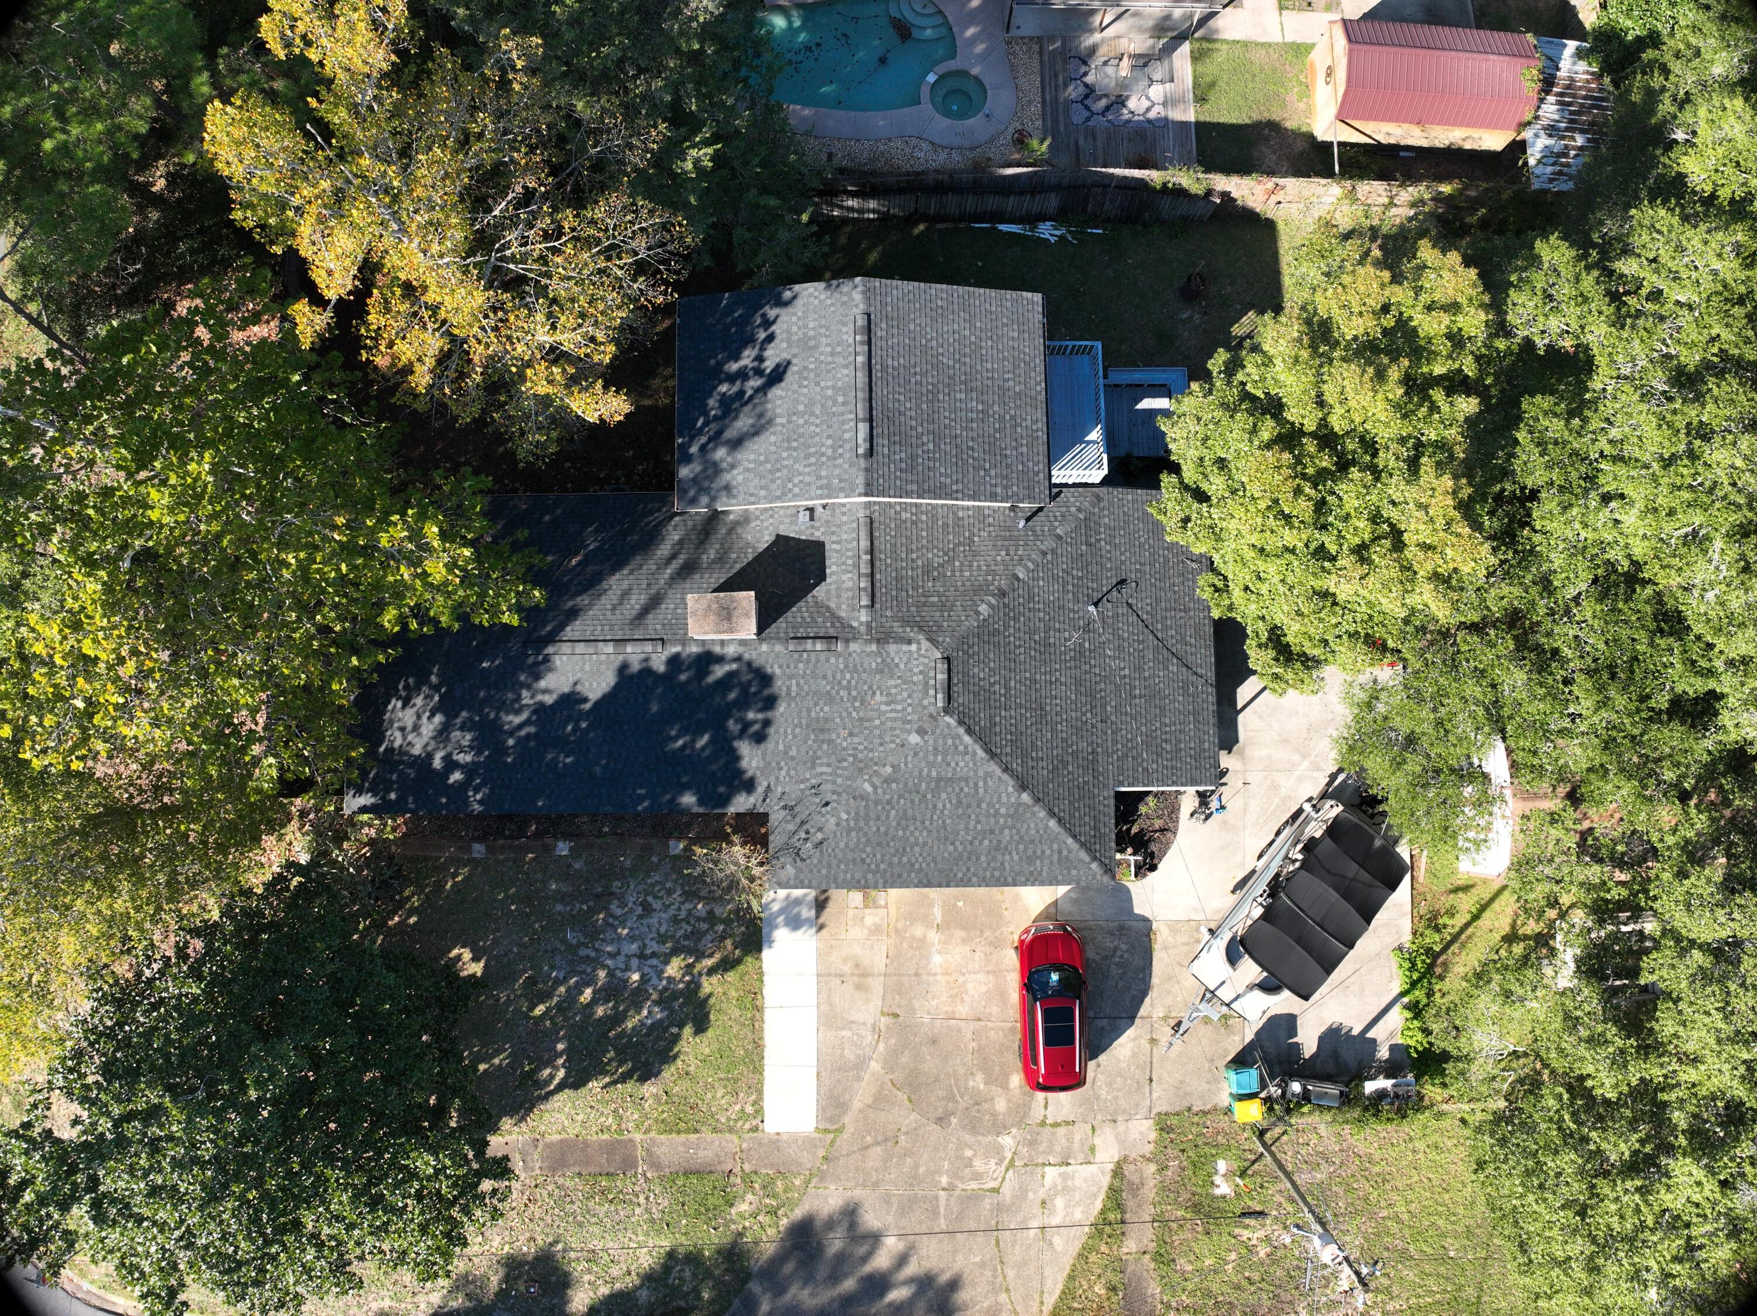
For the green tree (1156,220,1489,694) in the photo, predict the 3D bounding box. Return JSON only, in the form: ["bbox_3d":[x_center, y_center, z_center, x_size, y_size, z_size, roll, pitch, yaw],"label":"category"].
[{"bbox_3d":[10.914,-4.600,31.507,7.960,10.000,10.950,-1,83,0],"label":"green tree"}]

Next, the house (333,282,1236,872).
[{"bbox_3d":[-2.523,-1.388,32.392,23.280,7.200,15.020,-1,83,0],"label":"house"}]

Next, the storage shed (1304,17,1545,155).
[{"bbox_3d":[17.734,-18.482,39.789,6.020,3.050,3.290,4,83,1],"label":"storage shed"}]

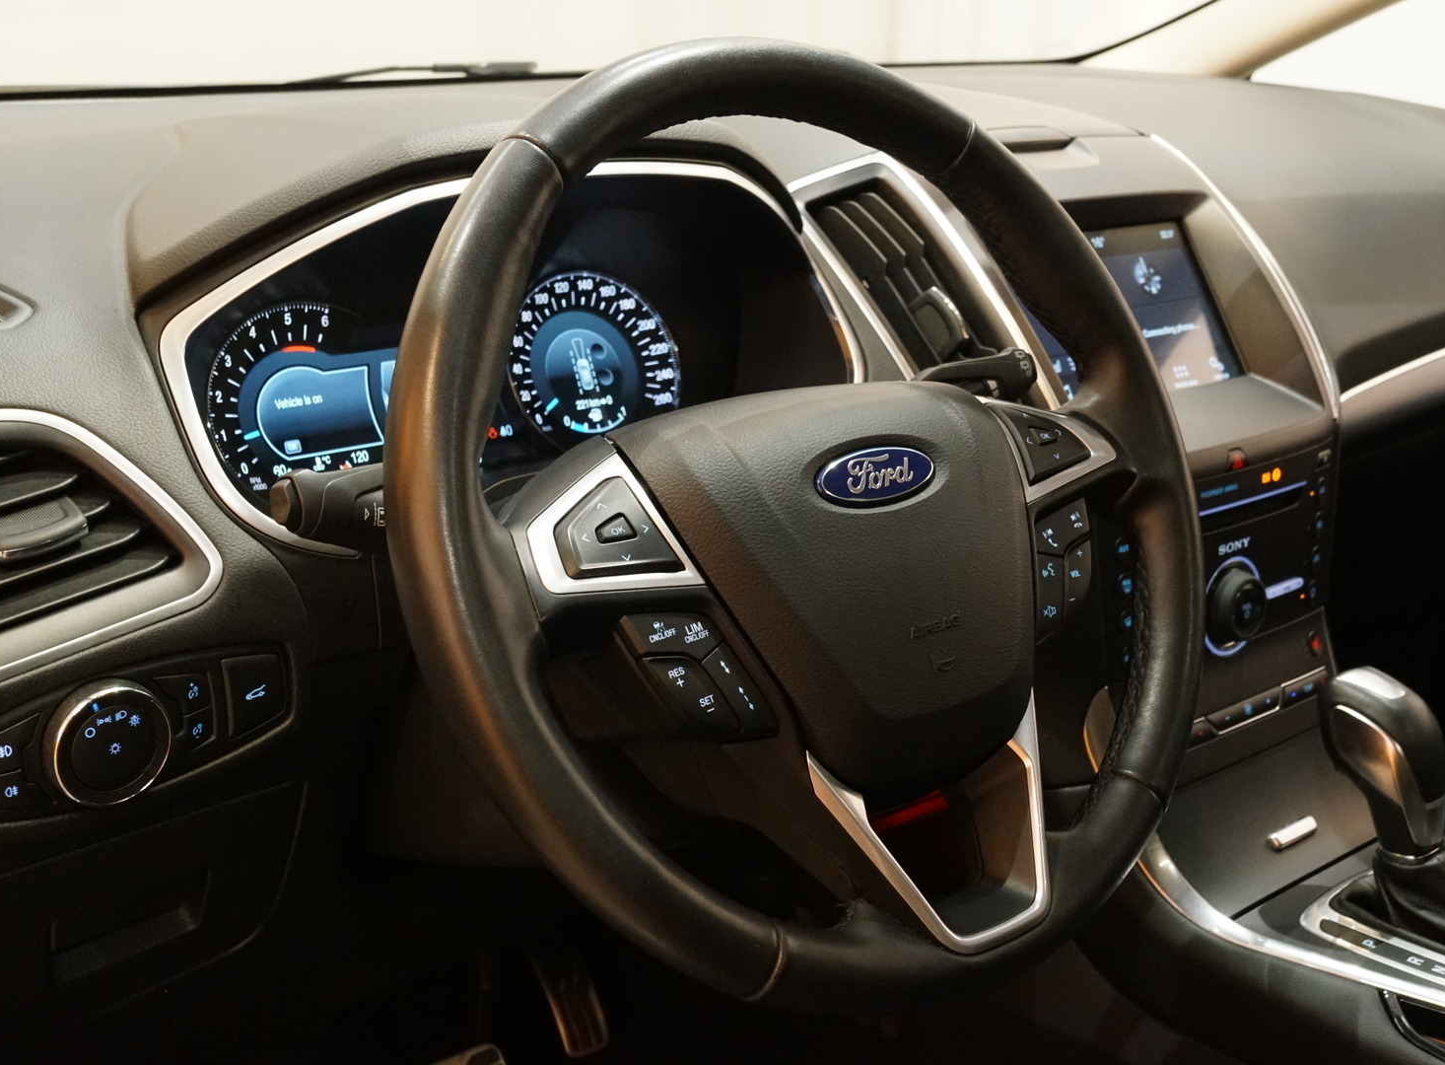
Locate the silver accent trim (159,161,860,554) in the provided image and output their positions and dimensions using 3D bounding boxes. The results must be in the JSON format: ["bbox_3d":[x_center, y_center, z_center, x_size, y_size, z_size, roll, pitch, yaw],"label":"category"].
[{"bbox_3d":[-0.072,-0.092,0.766,0.385,0.172,0.060,-12,12,-35],"label":"silver accent trim"}]

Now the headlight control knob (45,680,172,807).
[{"bbox_3d":[-0.259,0.088,0.670,0.051,0.051,0.020,-15,17,-41],"label":"headlight control knob"}]

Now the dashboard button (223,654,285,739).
[{"bbox_3d":[-0.215,0.072,0.725,0.028,0.037,0.010,-15,17,-41],"label":"dashboard button"}]

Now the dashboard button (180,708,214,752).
[{"bbox_3d":[-0.235,0.086,0.709,0.017,0.017,0.010,-15,17,-41],"label":"dashboard button"}]

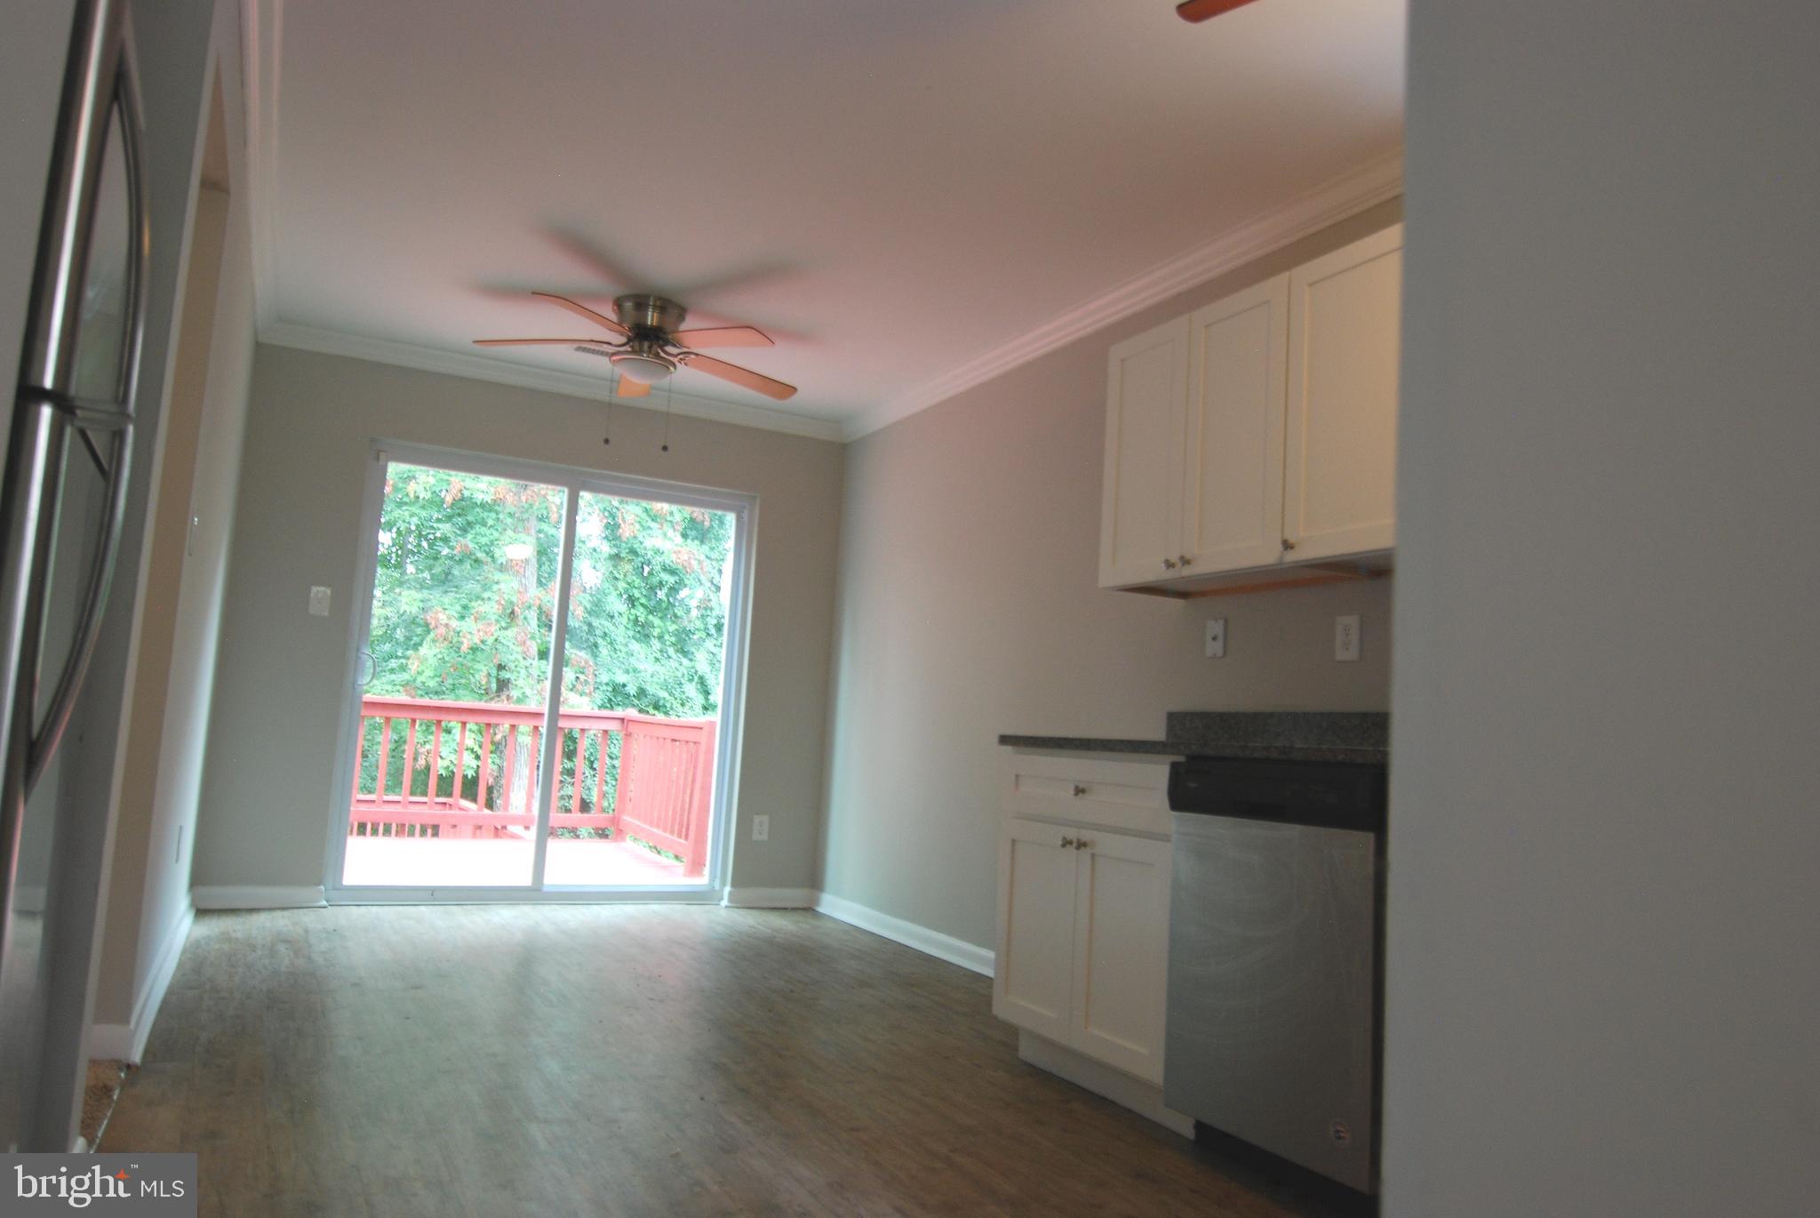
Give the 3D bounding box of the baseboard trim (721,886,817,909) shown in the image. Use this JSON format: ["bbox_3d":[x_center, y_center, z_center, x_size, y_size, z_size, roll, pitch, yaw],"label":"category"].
[{"bbox_3d":[-0.687,1.445,6.089,0.470,0.095,0.018,6,-7,-26],"label":"baseboard trim"}]

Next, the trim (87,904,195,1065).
[{"bbox_3d":[-2.439,1.114,3.925,0.110,0.092,2.390,6,-7,-28],"label":"trim"}]

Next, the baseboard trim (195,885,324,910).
[{"bbox_3d":[-2.737,1.218,5.103,0.490,0.100,0.018,6,-7,-26],"label":"baseboard trim"}]

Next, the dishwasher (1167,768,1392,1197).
[{"bbox_3d":[1.005,0.770,2.682,0.615,0.825,0.618,6,-7,-28],"label":"dishwasher"}]

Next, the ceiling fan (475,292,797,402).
[{"bbox_3d":[-1.014,-1.019,4.705,1.290,0.300,1.270,6,-7,-26],"label":"ceiling fan"}]

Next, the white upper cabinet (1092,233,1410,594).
[{"bbox_3d":[1.027,-0.461,3.349,0.325,0.767,1.150,6,-7,-28],"label":"white upper cabinet"}]

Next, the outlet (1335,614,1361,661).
[{"bbox_3d":[1.185,0.080,3.271,0.010,0.120,0.077,6,-7,-28],"label":"outlet"}]

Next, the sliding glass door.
[{"bbox_3d":[-1.658,0.345,5.734,1.810,2.040,0.120,6,-7,-26],"label":"sliding glass door"}]

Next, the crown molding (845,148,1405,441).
[{"bbox_3d":[0.466,-1.049,4.809,0.080,0.085,3.690,6,-7,-28],"label":"crown molding"}]

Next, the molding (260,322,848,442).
[{"bbox_3d":[-1.563,-1.063,5.824,2.760,0.085,0.080,6,-7,-26],"label":"molding"}]

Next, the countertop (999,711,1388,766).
[{"bbox_3d":[0.907,0.312,3.021,0.684,0.140,1.450,6,-7,-28],"label":"countertop"}]

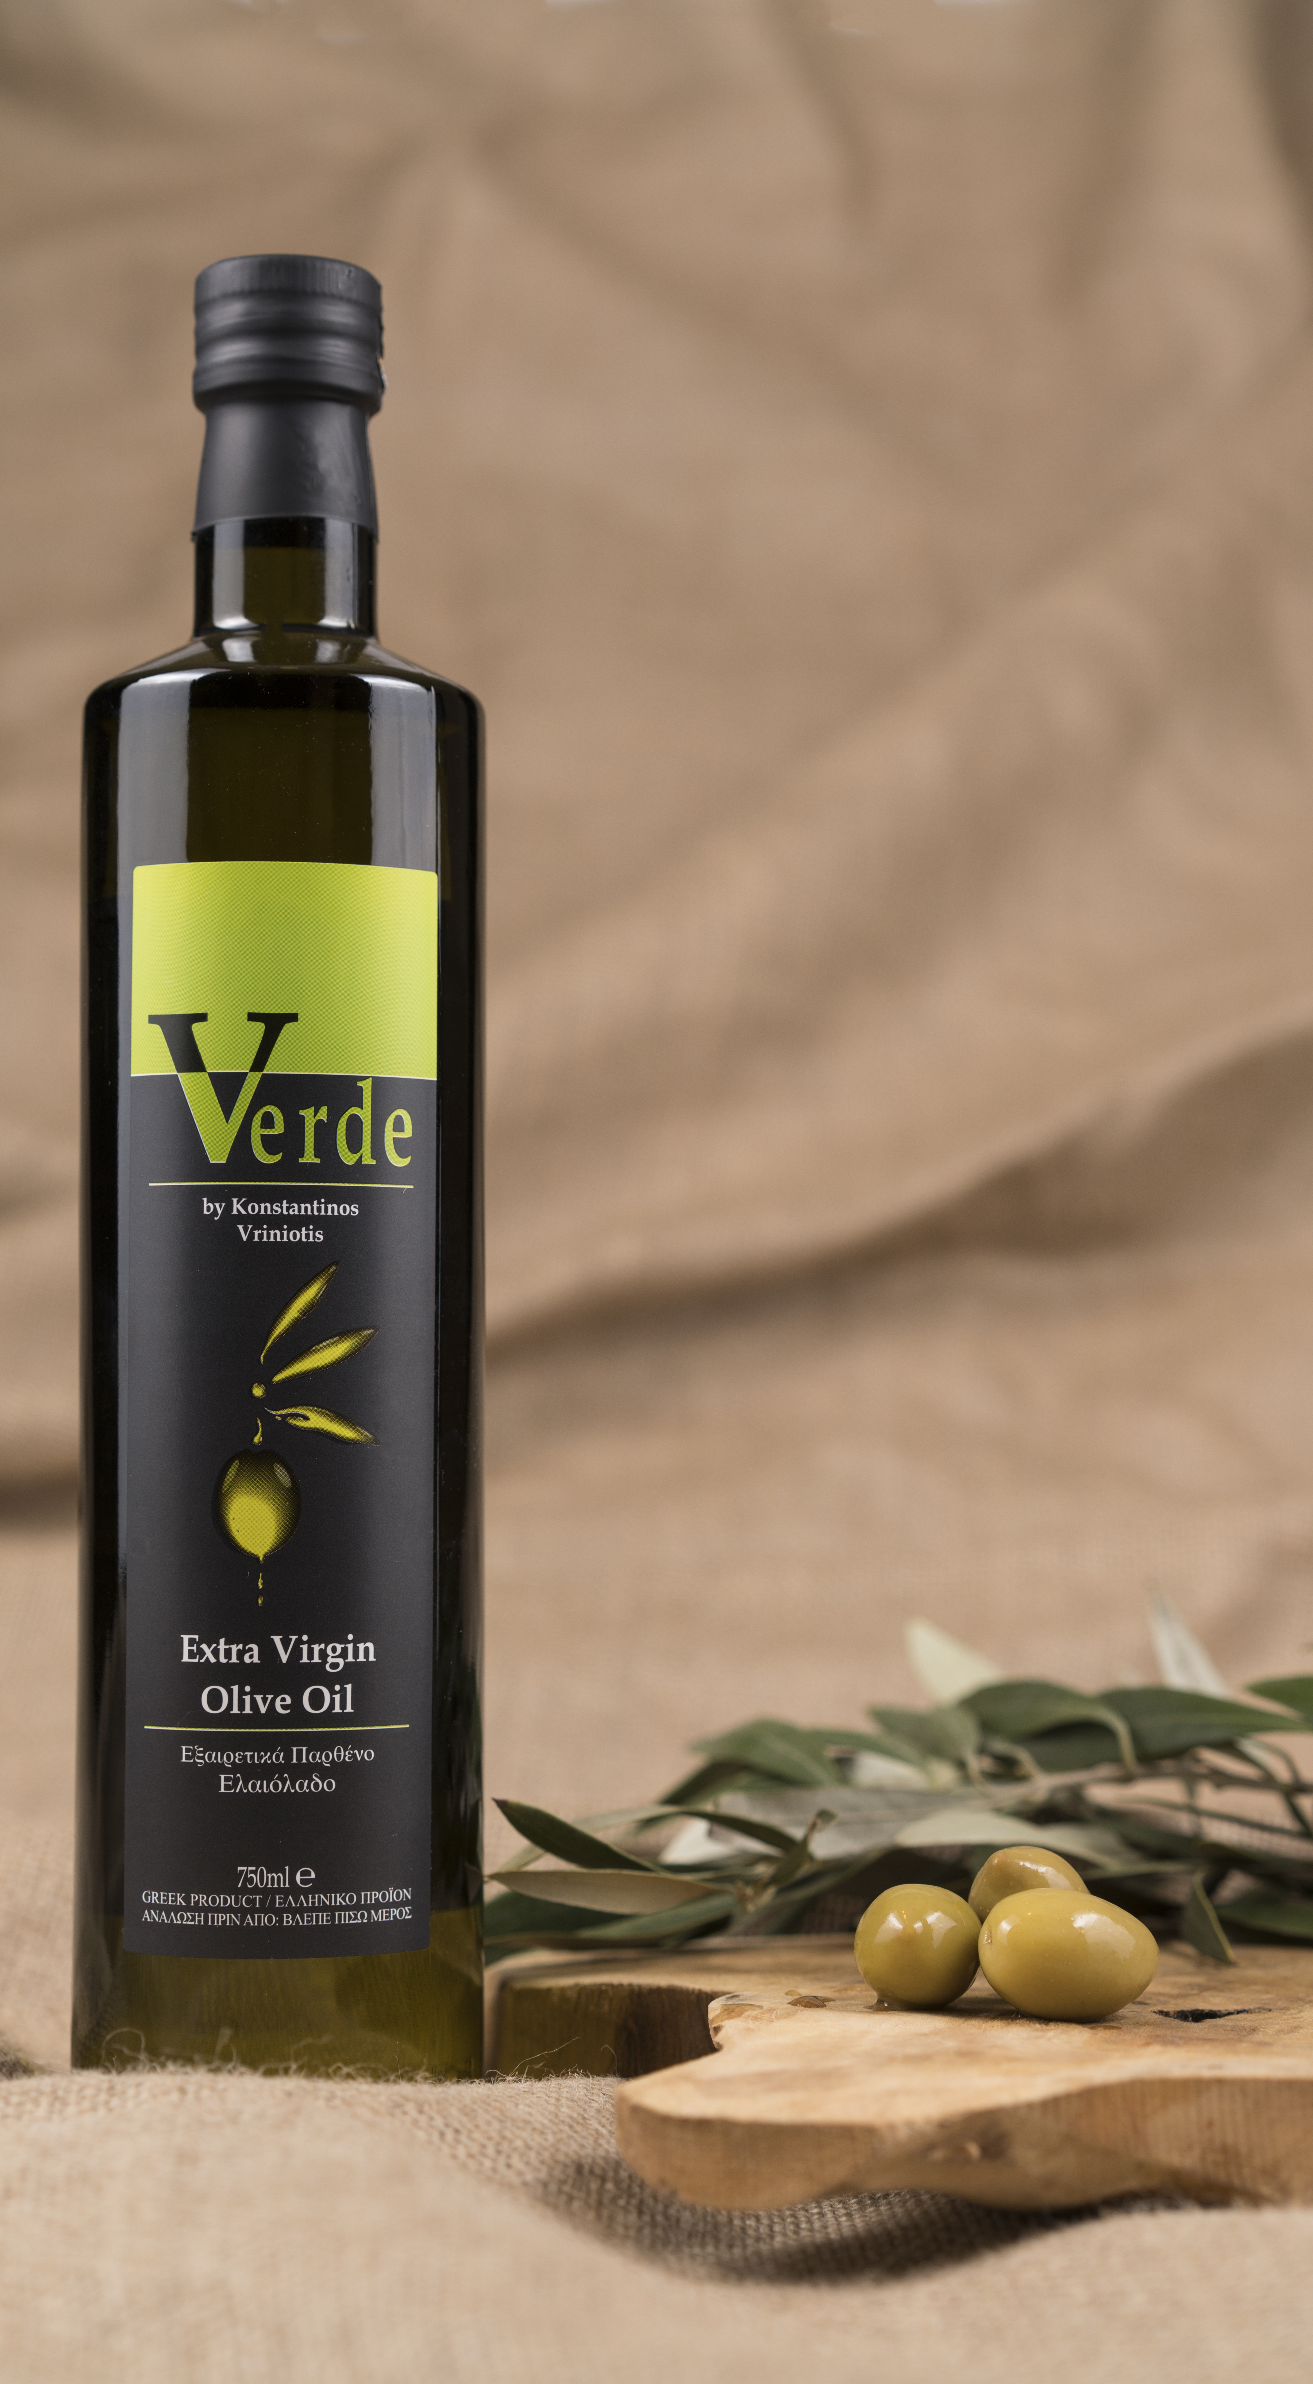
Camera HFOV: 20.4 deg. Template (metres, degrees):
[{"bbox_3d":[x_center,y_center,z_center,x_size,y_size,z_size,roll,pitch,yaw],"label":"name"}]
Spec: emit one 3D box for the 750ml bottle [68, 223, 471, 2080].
[{"bbox_3d":[-0.066,-0.004,0.644,0.071,0.318,0.071,0,-3,-6],"label":"750ml bottle"}]

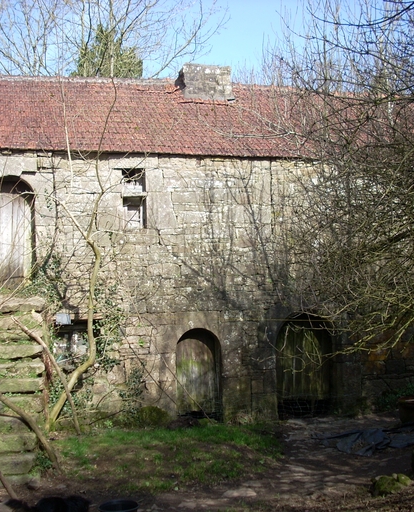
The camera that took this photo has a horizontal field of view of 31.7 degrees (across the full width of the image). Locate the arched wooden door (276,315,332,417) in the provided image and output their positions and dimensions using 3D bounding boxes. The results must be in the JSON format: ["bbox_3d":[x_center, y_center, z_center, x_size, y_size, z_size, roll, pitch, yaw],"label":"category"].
[{"bbox_3d":[1.895,2.156,14.097,1.100,1.930,0.160,0,-3,-13],"label":"arched wooden door"}]

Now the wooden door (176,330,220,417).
[{"bbox_3d":[-0.149,2.195,13.624,0.840,1.660,0.160,0,-3,-13],"label":"wooden door"}]

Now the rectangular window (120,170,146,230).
[{"bbox_3d":[-1.356,-1.068,13.547,0.460,1.100,0.200,0,-3,-13],"label":"rectangular window"}]

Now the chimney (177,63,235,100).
[{"bbox_3d":[-0.092,-3.756,16.400,1.070,0.790,1.000,0,-3,-13],"label":"chimney"}]

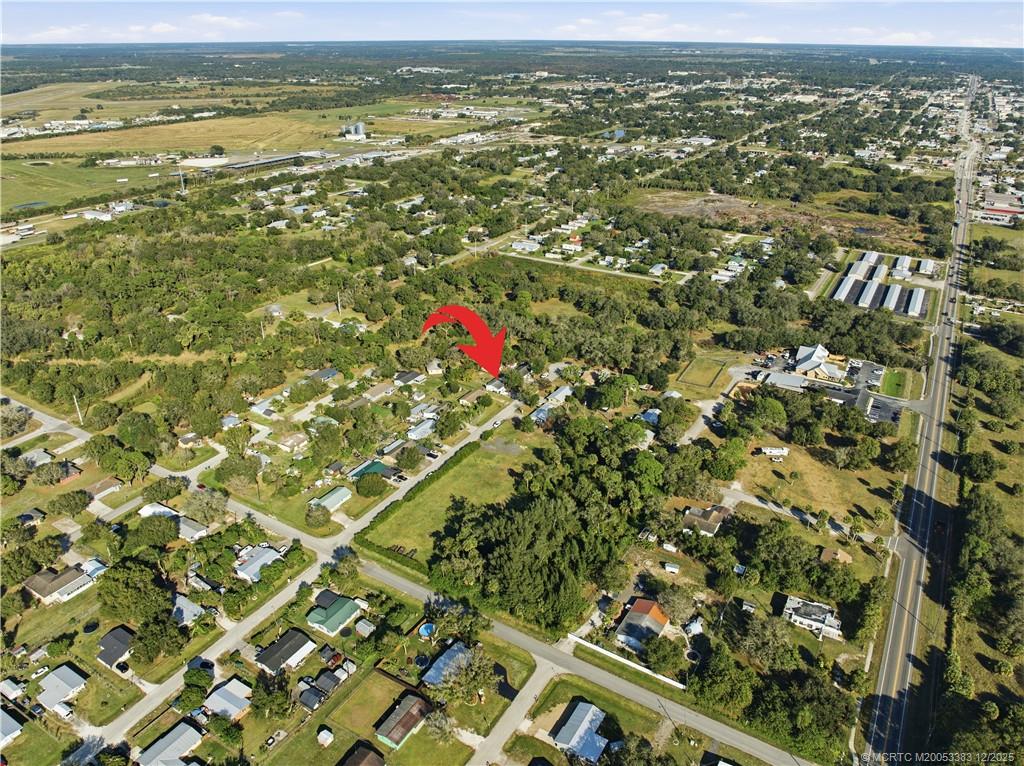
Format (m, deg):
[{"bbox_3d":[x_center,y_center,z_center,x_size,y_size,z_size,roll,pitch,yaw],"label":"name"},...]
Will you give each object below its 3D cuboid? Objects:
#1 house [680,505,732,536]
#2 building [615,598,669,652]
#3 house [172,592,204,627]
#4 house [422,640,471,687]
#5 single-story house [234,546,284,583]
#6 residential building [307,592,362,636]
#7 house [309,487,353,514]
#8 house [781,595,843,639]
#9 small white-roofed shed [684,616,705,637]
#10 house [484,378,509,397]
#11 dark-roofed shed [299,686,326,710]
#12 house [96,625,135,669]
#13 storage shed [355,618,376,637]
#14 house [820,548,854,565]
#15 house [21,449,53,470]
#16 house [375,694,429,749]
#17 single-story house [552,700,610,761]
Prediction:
[{"bbox_3d":[83.060,58.220,305.940,16.000,4.600,18.200,15,30,28],"label":"house"},{"bbox_3d":[45.890,85.630,249.190,13.800,4.600,22.500,15,30,28],"label":"building"},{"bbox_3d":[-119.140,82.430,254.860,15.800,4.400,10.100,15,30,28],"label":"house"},{"bbox_3d":[-20.380,93.070,233.850,8.100,4.200,18.900,15,30,28],"label":"house"},{"bbox_3d":[-98.880,71.190,278.150,15.000,4.400,15.000,15,30,28],"label":"single-story house"},{"bbox_3d":[-63.530,81.710,251.820,13.620,4.270,14.640,15,30,28],"label":"residential building"},{"bbox_3d":[-79.880,51.390,314.240,11.890,4.070,15.350,15,30,28],"label":"house"},{"bbox_3d":[107.610,83.500,253.890,18.900,4.700,8.300,15,30,28],"label":"house"},{"bbox_3d":[63.326,84.389,245.315,4.100,2.700,5.500,15,30,28],"label":"small white-roofed shed"},{"bbox_3d":[-7.400,2.540,420.010,13.500,4.600,10.300,15,30,28],"label":"house"},{"bbox_3d":[-61.540,98.070,219.500,5.790,3.150,5.790,15,30,28],"label":"dark-roofed shed"},{"bbox_3d":[-134.110,89.500,240.300,11.000,4.300,11.600,12,28,23],"label":"house"},{"bbox_3d":[-49.841,83.205,241.373,5.100,2.800,4.100,17,31,31],"label":"storage shed"},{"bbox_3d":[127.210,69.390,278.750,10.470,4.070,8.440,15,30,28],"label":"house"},{"bbox_3d":[-230.610,36.810,343.120,13.520,4.070,10.060,15,30,28],"label":"house"},{"bbox_3d":[-32.320,101.300,211.900,8.640,4.170,15.650,15,30,28],"label":"house"},{"bbox_3d":[22.270,102.850,209.120,12.500,4.170,15.960,15,30,28],"label":"single-story house"}]

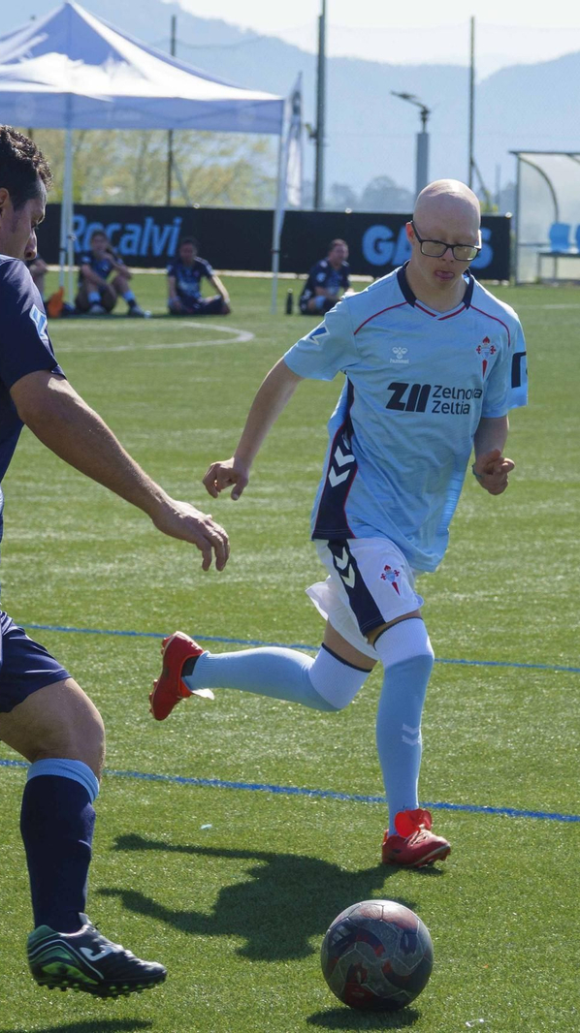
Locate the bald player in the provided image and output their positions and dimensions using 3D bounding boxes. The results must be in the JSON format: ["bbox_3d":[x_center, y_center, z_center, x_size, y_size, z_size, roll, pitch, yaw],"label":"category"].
[{"bbox_3d":[0.133,0.017,13.700,0.700,1.610,0.800,-1,4,-33],"label":"bald player"}]

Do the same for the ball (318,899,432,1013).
[{"bbox_3d":[0.172,0.862,11.420,0.220,0.220,0.220,1,4,0],"label":"ball"}]

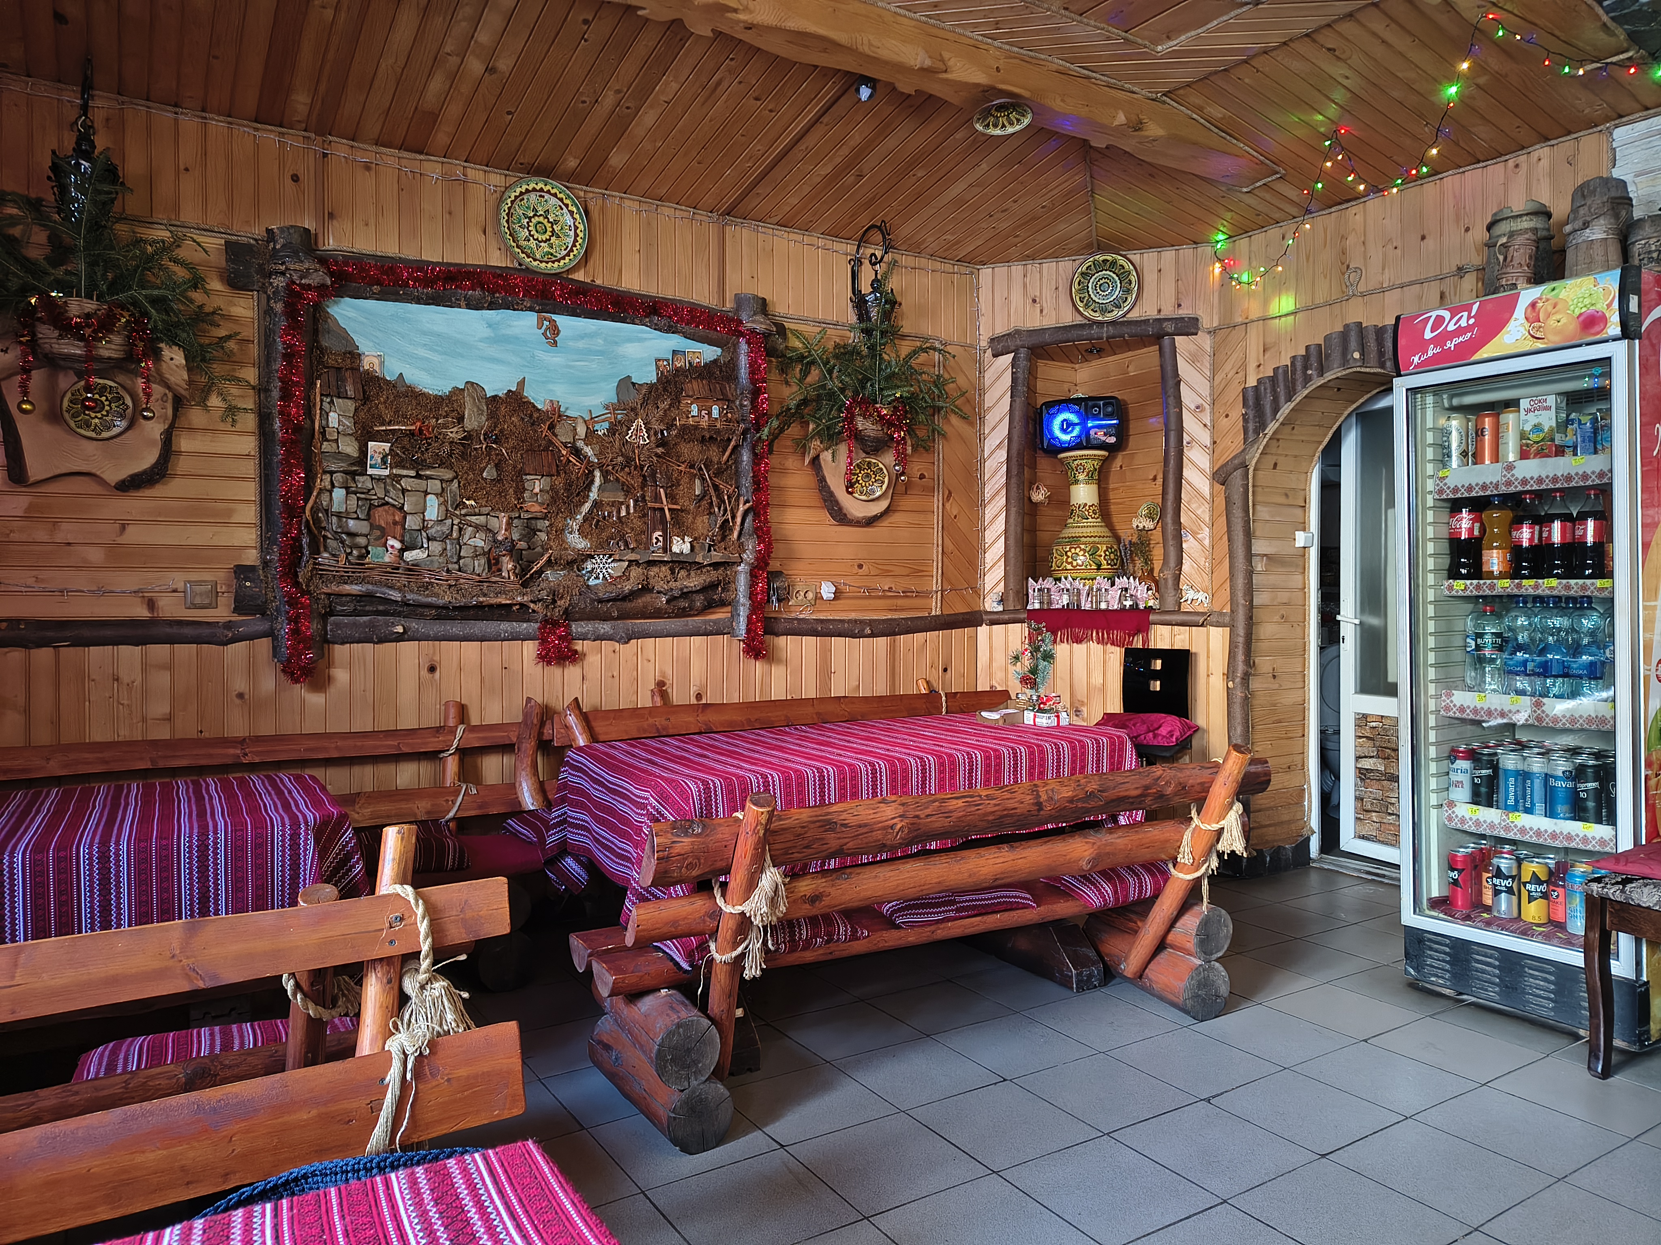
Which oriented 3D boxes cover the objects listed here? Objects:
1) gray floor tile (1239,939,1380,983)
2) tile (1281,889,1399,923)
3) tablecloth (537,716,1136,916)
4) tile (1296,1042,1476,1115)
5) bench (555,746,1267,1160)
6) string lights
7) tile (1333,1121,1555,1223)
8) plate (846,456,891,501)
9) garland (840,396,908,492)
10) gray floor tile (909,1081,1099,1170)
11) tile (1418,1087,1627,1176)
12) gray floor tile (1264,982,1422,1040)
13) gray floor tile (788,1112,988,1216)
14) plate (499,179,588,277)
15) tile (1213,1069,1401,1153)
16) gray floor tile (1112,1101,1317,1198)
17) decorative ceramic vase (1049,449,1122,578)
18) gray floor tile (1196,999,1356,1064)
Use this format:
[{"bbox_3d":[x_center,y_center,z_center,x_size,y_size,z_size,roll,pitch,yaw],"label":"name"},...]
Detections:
[{"bbox_3d":[1.505,1.057,3.592,0.305,0.010,0.305,-1,2,-33],"label":"gray floor tile"},{"bbox_3d":[1.857,1.036,4.184,0.305,0.010,0.305,-1,2,-33],"label":"tile"},{"bbox_3d":[0.090,0.506,3.330,1.600,0.350,0.740,-1,2,-33],"label":"tablecloth"},{"bbox_3d":[1.299,1.071,2.700,0.300,0.010,0.300,-1,3,-33],"label":"tile"},{"bbox_3d":[0.324,0.708,2.941,1.880,0.730,0.580,-1,2,-28],"label":"bench"},{"bbox_3d":[1.684,-1.436,3.670,0.740,0.360,1.660,-1,3,-33],"label":"string lights"},{"bbox_3d":[1.226,1.103,2.317,0.305,0.010,0.305,-1,2,-33],"label":"tile"},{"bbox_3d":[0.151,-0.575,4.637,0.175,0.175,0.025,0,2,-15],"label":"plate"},{"bbox_3d":[0.173,-0.700,4.521,0.270,0.370,0.160,-1,3,-34],"label":"garland"},{"bbox_3d":[0.370,1.077,2.465,0.300,0.010,0.300,-1,3,-33],"label":"gray floor tile"},{"bbox_3d":[1.462,1.081,2.445,0.300,0.010,0.300,-1,3,-33],"label":"tile"},{"bbox_3d":[1.412,1.072,3.167,0.305,0.010,0.305,-1,2,-33],"label":"gray floor tile"},{"bbox_3d":[0.115,1.099,2.336,0.305,0.010,0.305,-1,2,-33],"label":"gray floor tile"},{"bbox_3d":[-0.960,-1.330,3.863,0.310,0.310,0.035,-1,3,-34],"label":"plate"},{"bbox_3d":[1.044,1.076,2.536,0.300,0.010,0.300,-1,3,-33],"label":"tile"},{"bbox_3d":[0.789,1.082,2.373,0.300,0.010,0.300,-1,3,-33],"label":"gray floor tile"},{"bbox_3d":[1.103,-0.399,4.992,0.307,0.678,0.307,1,2,12],"label":"decorative ceramic vase"},{"bbox_3d":[1.152,1.077,3.001,0.305,0.010,0.305,-1,2,-33],"label":"gray floor tile"}]

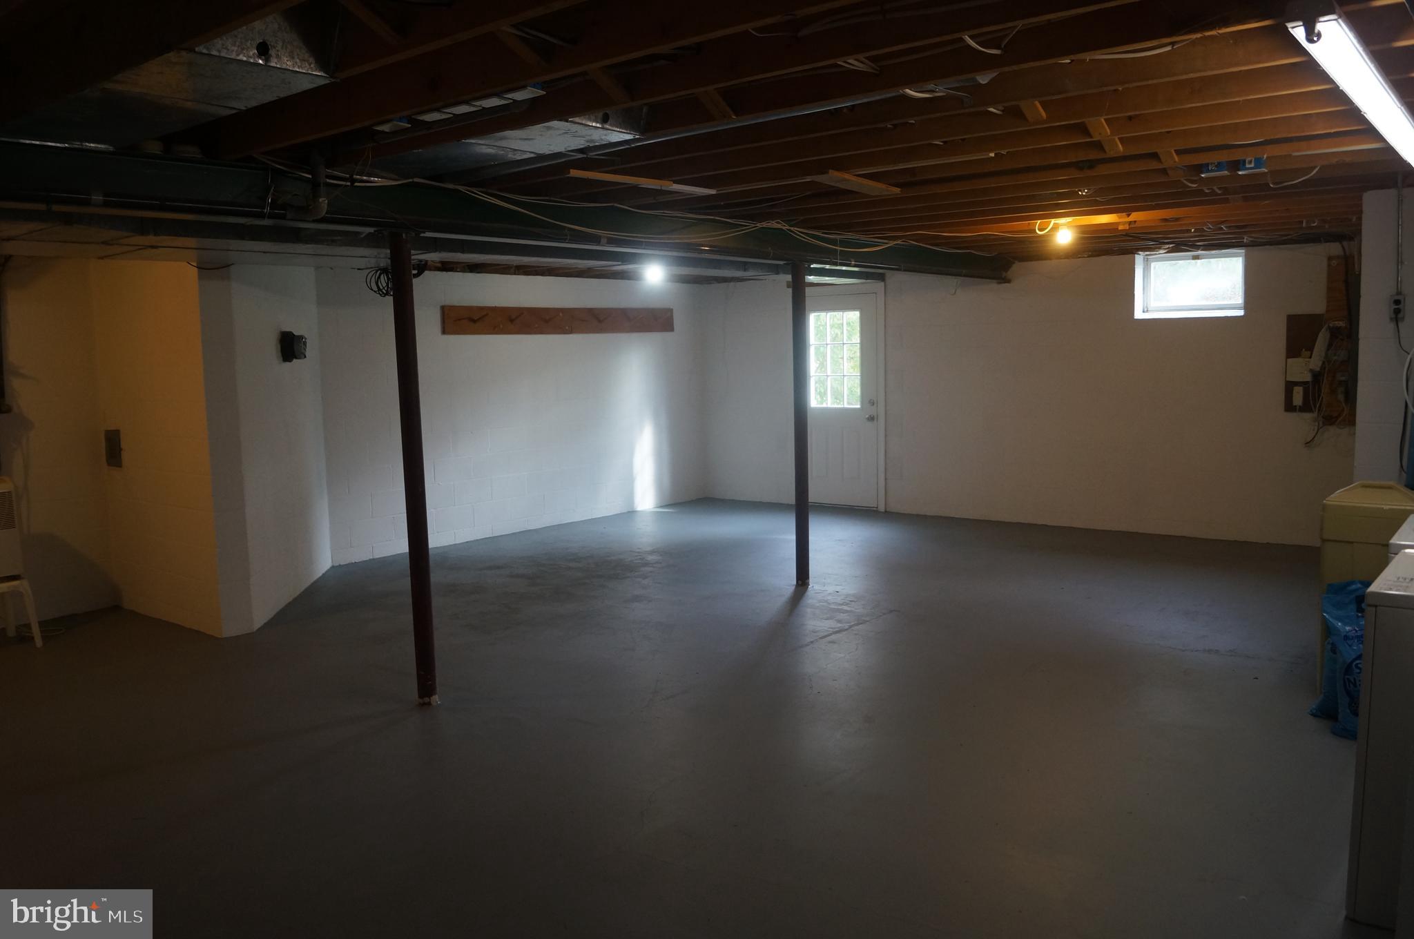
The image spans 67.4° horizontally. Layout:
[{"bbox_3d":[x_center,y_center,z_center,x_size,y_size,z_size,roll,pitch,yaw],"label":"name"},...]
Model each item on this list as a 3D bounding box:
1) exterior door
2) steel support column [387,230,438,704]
[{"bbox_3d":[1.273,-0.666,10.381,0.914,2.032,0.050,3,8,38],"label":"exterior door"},{"bbox_3d":[-1.300,0.010,4.731,0.095,2.110,0.095,3,8,38],"label":"steel support column"}]

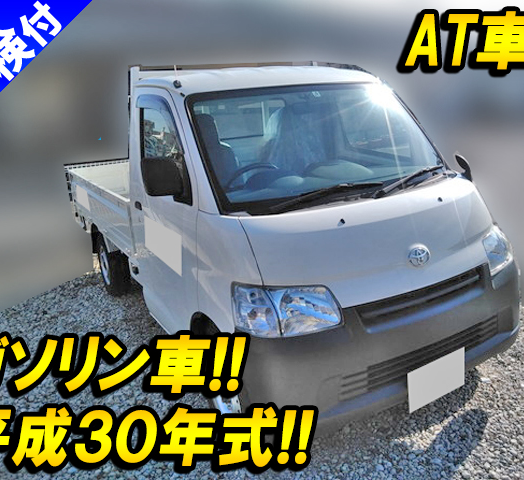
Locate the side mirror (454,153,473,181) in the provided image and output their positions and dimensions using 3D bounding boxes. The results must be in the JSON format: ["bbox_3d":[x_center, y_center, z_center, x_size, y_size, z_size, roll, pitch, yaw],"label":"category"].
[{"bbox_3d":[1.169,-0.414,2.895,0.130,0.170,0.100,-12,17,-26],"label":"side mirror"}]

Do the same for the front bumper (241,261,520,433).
[{"bbox_3d":[0.682,0.443,2.317,1.640,0.540,0.380,-12,16,-27],"label":"front bumper"}]

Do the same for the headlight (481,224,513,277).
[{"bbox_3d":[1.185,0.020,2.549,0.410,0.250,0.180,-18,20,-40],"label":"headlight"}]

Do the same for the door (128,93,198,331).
[{"bbox_3d":[-0.488,-0.089,2.703,0.170,1.420,1.120,-12,17,-26],"label":"door"}]

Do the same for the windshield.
[{"bbox_3d":[0.352,-0.513,2.559,1.400,0.730,0.130,-12,-23,-26],"label":"windshield"}]

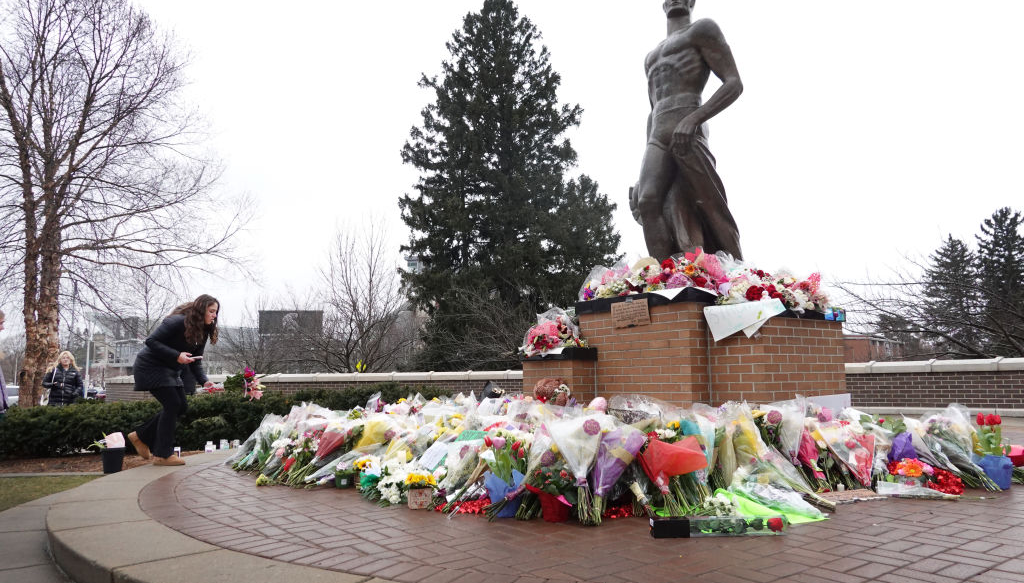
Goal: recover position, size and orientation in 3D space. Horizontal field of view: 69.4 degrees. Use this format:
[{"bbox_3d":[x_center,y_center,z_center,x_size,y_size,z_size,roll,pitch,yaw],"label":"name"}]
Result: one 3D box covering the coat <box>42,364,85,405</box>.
[{"bbox_3d":[-6.217,1.347,10.215,0.560,0.660,0.340,4,-8,-32],"label":"coat"}]

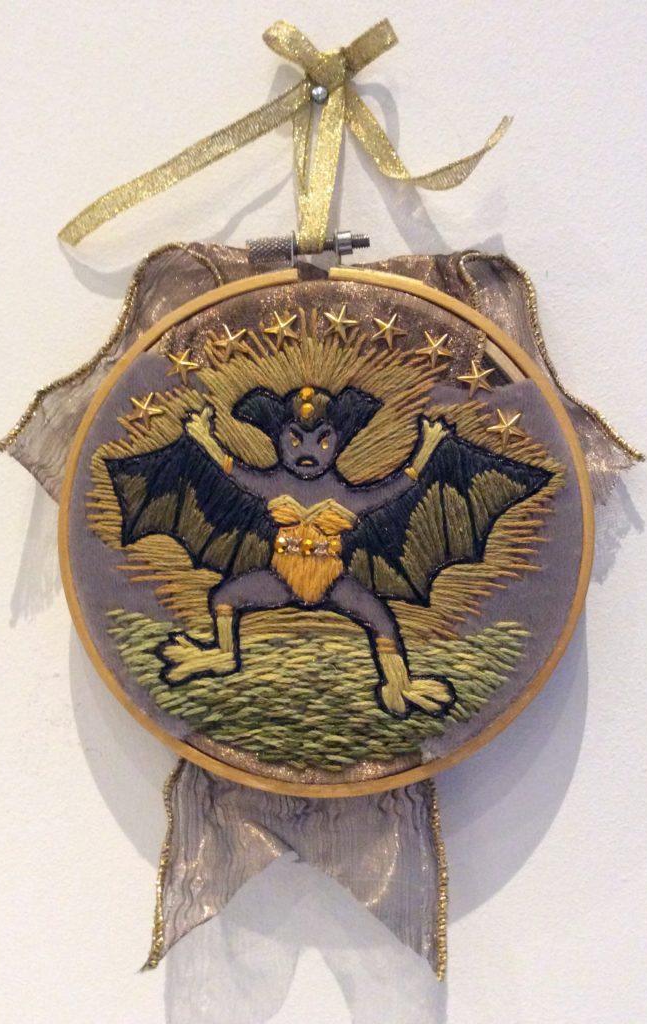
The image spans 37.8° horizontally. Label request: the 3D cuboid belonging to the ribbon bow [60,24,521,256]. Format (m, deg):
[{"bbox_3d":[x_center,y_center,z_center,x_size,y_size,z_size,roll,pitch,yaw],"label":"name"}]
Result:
[{"bbox_3d":[-0.010,-0.100,0.252,0.120,0.062,0.022,0,0,0],"label":"ribbon bow"}]

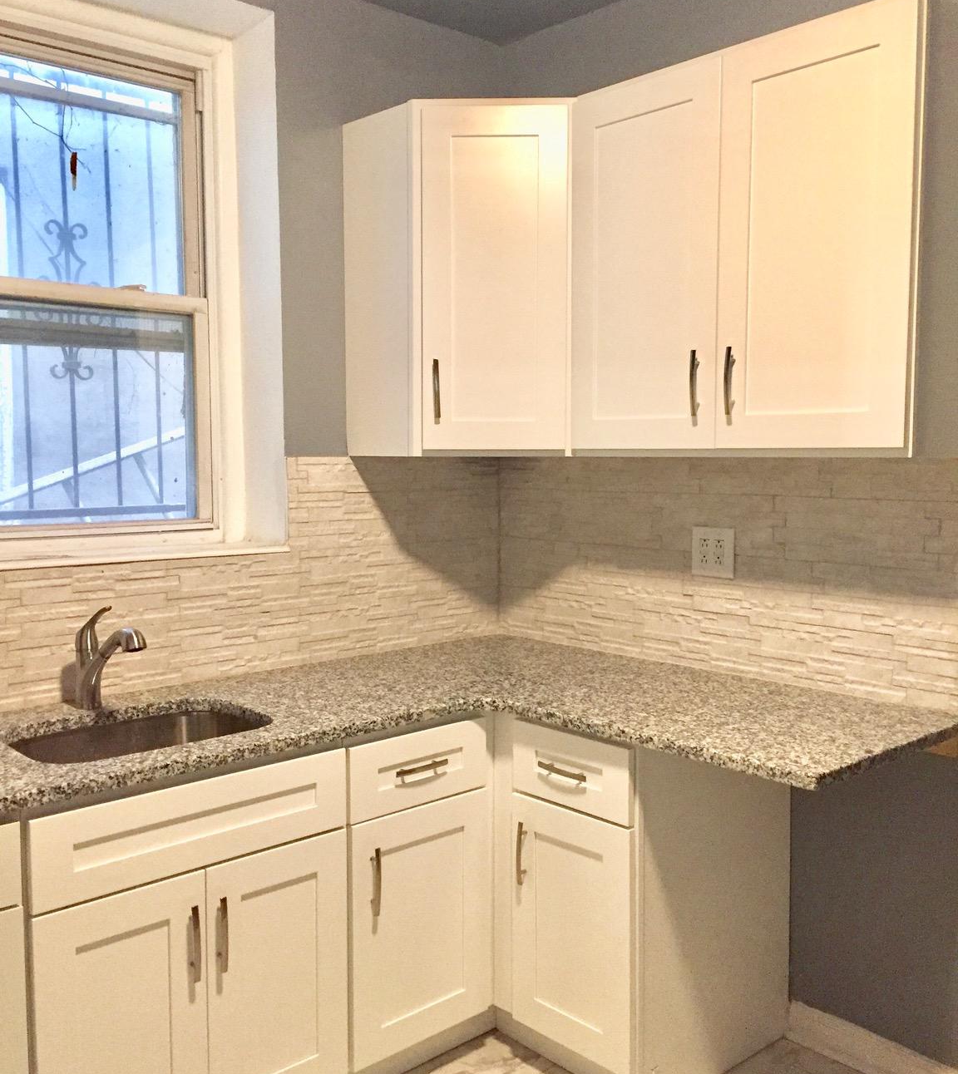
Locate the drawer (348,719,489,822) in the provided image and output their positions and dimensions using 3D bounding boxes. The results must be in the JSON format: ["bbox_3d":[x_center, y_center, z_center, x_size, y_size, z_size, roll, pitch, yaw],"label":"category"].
[{"bbox_3d":[-0.289,0.526,2.647,0.408,0.172,0.495,-4,5,-43],"label":"drawer"}]

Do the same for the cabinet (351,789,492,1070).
[{"bbox_3d":[-0.315,0.893,2.706,0.413,0.557,0.585,-4,5,-43],"label":"cabinet"}]

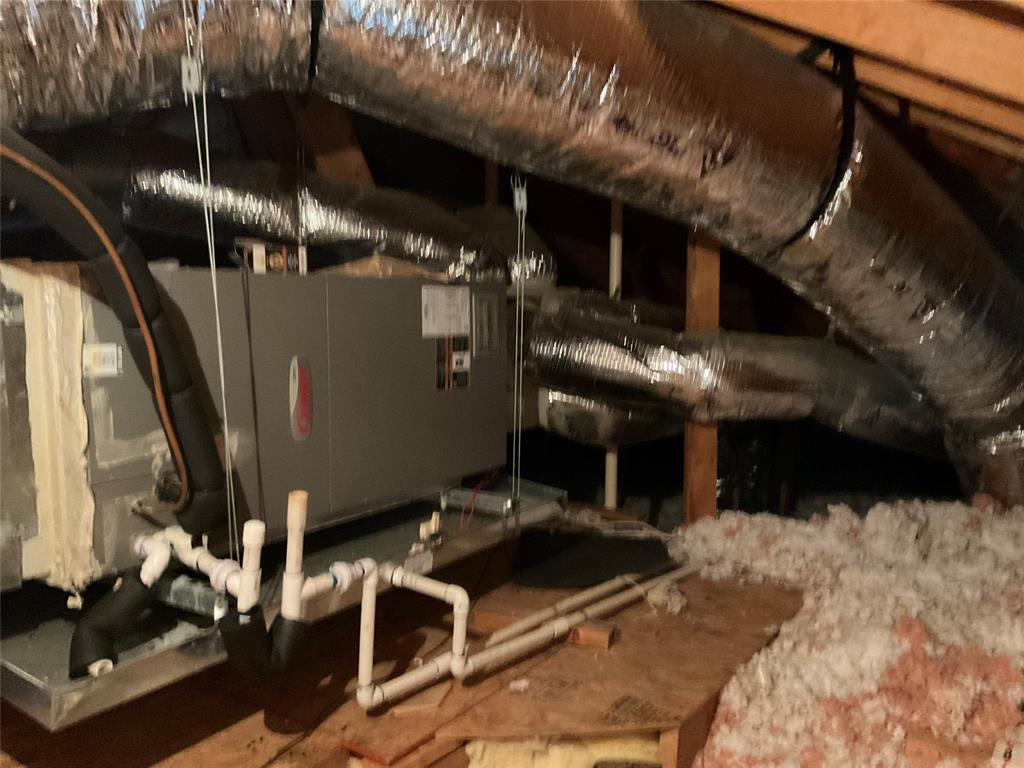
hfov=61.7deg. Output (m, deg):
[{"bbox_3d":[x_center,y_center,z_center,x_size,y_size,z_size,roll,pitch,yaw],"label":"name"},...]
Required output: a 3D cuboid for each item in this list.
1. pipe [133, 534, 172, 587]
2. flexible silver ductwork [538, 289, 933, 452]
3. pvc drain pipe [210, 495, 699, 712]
[{"bbox_3d":[-0.576,0.281,1.375,0.068,0.085,0.055,3,5,28],"label":"pipe"},{"bbox_3d":[0.625,0.000,2.540,1.200,0.410,0.340,1,5,17],"label":"flexible silver ductwork"},{"bbox_3d":[0.017,0.375,1.992,0.175,0.479,1.648,4,6,40],"label":"pvc drain pipe"}]

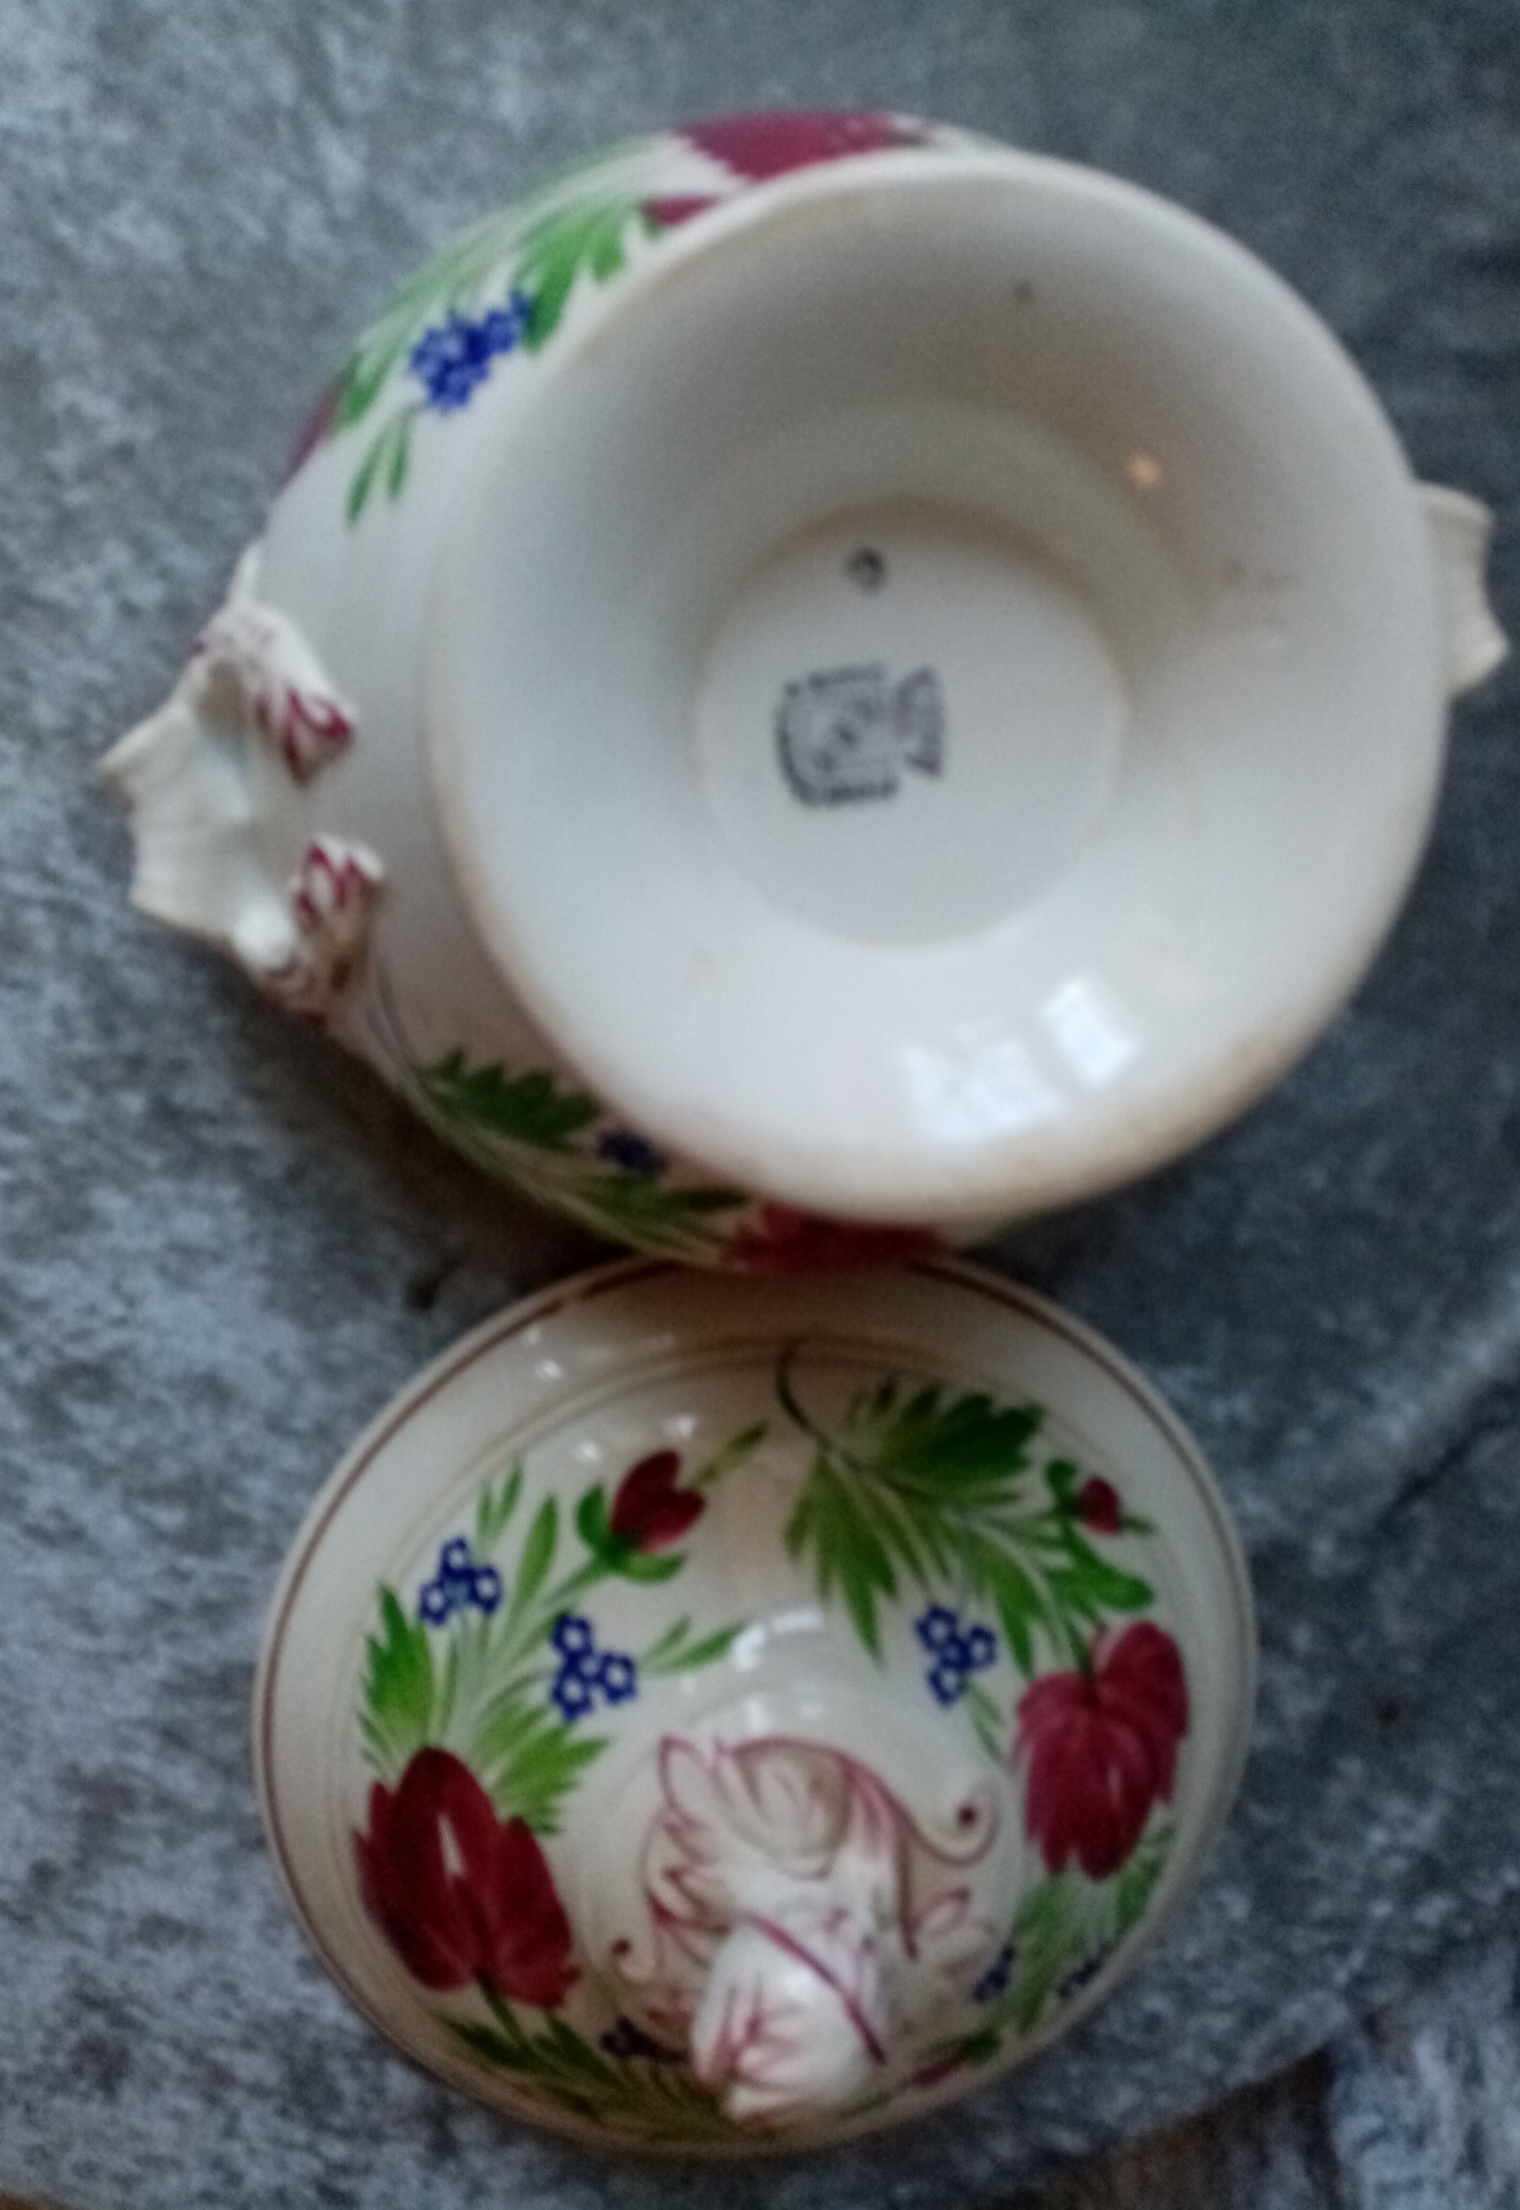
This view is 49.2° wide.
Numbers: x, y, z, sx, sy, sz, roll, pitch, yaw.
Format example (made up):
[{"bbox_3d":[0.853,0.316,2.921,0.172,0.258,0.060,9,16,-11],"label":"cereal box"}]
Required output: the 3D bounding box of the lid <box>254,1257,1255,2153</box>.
[{"bbox_3d":[0.009,0.151,0.346,0.230,0.103,0.230,-1,100,-6],"label":"lid"}]

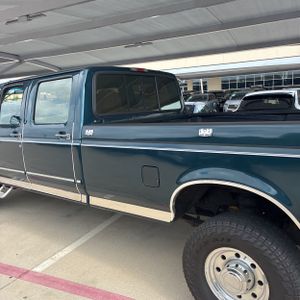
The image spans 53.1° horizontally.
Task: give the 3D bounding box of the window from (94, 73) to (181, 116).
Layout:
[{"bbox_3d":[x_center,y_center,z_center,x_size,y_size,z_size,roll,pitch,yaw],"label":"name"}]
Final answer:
[{"bbox_3d":[-0.059,-0.652,3.486,0.070,0.420,1.530,-2,7,38],"label":"window"}]

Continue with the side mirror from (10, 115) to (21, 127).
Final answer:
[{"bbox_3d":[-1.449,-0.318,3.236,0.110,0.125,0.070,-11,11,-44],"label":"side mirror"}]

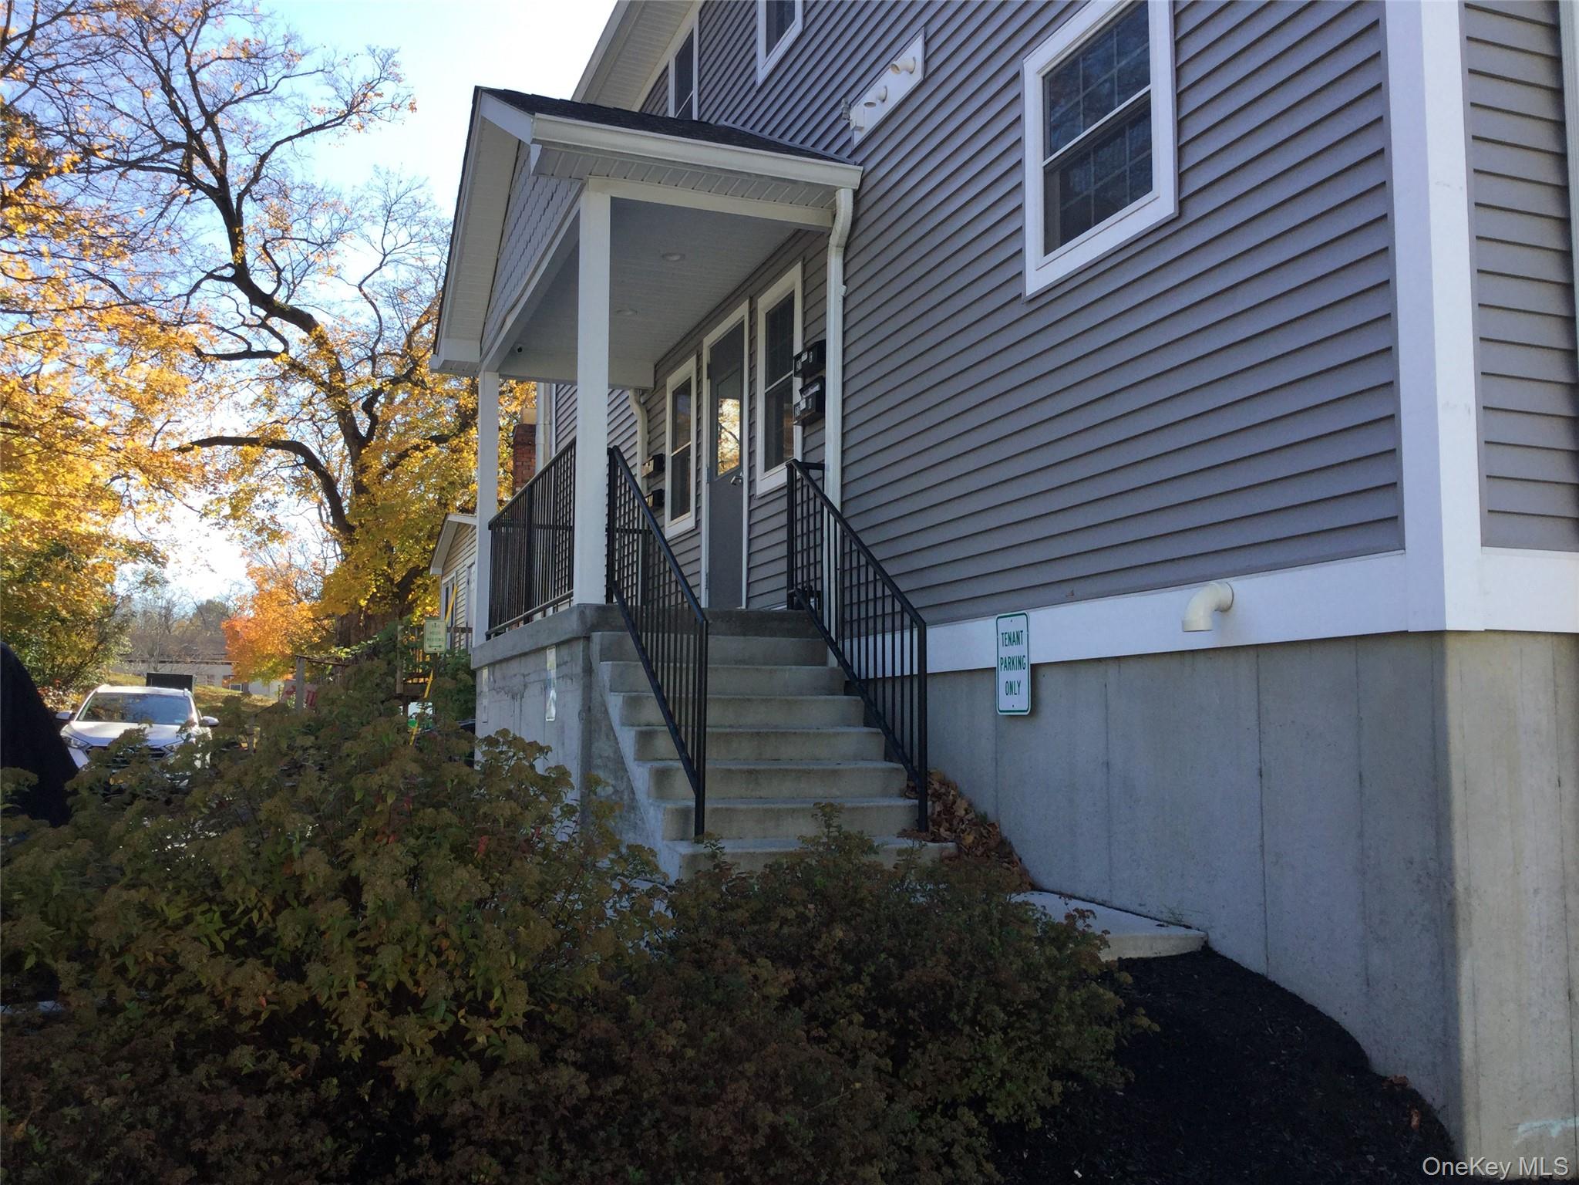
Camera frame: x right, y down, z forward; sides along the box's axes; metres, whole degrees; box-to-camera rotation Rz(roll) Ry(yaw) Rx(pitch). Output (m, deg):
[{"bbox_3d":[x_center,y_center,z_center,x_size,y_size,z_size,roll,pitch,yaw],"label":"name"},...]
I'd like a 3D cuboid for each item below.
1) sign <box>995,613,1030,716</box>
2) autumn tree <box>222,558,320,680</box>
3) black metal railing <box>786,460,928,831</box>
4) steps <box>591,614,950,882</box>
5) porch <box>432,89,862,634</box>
[{"bbox_3d":[0.998,0.322,6.318,0.012,0.457,0.305,3,-6,-20],"label":"sign"},{"bbox_3d":[-24.800,1.630,68.000,4.900,6.600,4.900,3,-6,-20],"label":"autumn tree"},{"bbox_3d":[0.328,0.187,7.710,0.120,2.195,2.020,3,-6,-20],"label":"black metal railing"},{"bbox_3d":[-0.180,0.713,7.359,1.360,1.424,1.970,3,-6,-20],"label":"steps"},{"bbox_3d":[-1.390,-1.627,10.353,1.930,4.060,5.300,3,-6,-20],"label":"porch"}]

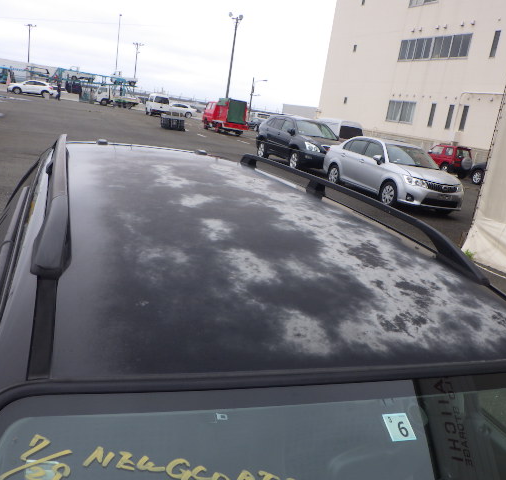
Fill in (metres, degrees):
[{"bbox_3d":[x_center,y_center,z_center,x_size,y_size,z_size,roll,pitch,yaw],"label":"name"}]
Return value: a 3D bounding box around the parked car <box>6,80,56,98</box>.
[{"bbox_3d":[-21.912,-14.948,51.000,4.450,1.550,1.780,2,15,-25],"label":"parked car"}]

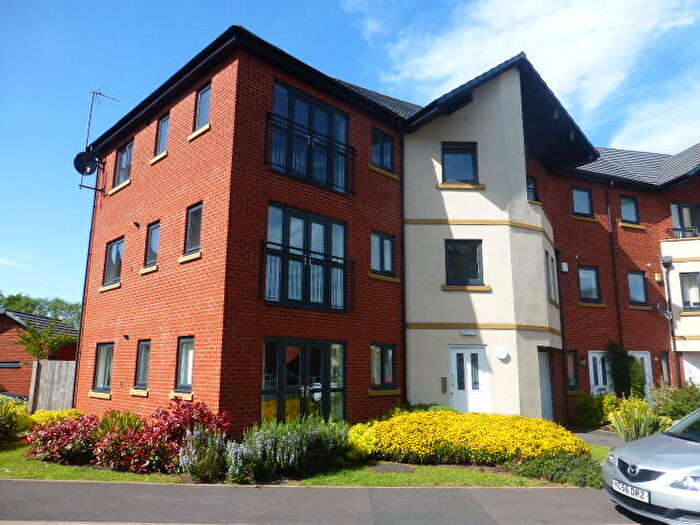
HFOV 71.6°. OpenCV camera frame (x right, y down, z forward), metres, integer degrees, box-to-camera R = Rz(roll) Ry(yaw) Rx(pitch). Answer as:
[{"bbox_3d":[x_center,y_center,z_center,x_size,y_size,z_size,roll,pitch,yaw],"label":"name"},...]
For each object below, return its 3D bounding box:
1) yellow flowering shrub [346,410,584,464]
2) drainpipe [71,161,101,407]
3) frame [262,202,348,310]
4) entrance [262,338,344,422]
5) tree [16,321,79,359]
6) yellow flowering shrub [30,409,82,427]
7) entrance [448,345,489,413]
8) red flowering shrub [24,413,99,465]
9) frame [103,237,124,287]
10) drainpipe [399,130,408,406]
[{"bbox_3d":[2.281,3.293,9.345,4.450,0.750,1.900,0,-11,0],"label":"yellow flowering shrub"},{"bbox_3d":[-7.595,0.598,13.996,0.080,7.650,0.080,-11,-16,44],"label":"drainpipe"},{"bbox_3d":[-0.879,-0.036,10.272,0.110,2.040,2.180,-11,-16,44],"label":"frame"},{"bbox_3d":[-0.891,2.611,9.815,0.120,2.100,2.200,-10,-15,43],"label":"entrance"},{"bbox_3d":[-10.985,3.616,17.343,2.050,3.000,2.000,7,-13,-31],"label":"tree"},{"bbox_3d":[-6.073,3.363,10.009,1.100,0.700,0.950,0,-11,0],"label":"yellow flowering shrub"},{"bbox_3d":[2.920,3.110,11.914,0.960,2.040,0.100,0,-11,-1],"label":"entrance"},{"bbox_3d":[-4.989,3.071,8.542,1.150,0.720,0.900,0,-11,0],"label":"red flowering shrub"},{"bbox_3d":[-6.259,0.006,12.954,1.220,1.210,0.100,-11,-16,44],"label":"frame"},{"bbox_3d":[1.380,0.283,12.361,0.080,7.750,0.080,-11,-16,44],"label":"drainpipe"}]

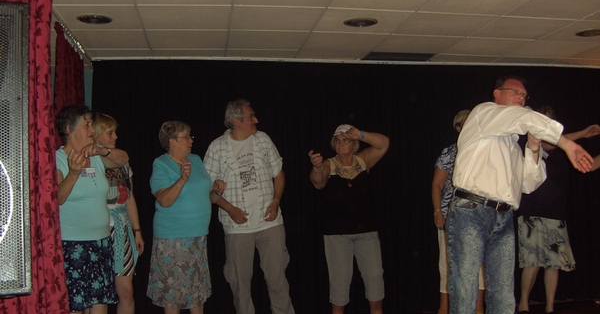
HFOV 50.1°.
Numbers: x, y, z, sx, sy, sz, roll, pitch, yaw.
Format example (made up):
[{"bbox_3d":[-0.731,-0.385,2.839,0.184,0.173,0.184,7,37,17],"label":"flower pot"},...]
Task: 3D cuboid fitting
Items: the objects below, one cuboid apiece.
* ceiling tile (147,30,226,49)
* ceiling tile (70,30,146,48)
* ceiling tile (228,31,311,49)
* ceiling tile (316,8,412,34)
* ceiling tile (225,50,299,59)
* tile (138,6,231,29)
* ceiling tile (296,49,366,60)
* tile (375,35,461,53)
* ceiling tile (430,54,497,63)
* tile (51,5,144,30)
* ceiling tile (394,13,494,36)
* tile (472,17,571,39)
[{"bbox_3d":[-0.849,-0.890,4.850,0.600,0.025,0.600,0,-4,-8],"label":"ceiling tile"},{"bbox_3d":[-1.427,-0.882,4.780,0.600,0.025,0.600,0,-4,-9],"label":"ceiling tile"},{"bbox_3d":[-0.257,-0.899,4.937,0.600,0.025,0.600,0,-4,-8],"label":"ceiling tile"},{"bbox_3d":[0.428,-0.945,4.446,0.600,0.025,0.600,0,-4,-9],"label":"ceiling tile"},{"bbox_3d":[-0.343,-0.865,5.542,0.600,0.025,0.600,0,-4,-9],"label":"ceiling tile"},{"bbox_3d":[-0.759,-0.933,4.271,0.600,0.025,0.600,0,-4,-9],"label":"tile"},{"bbox_3d":[0.275,-0.871,5.411,0.600,0.025,0.270,0,-4,-8],"label":"ceiling tile"},{"bbox_3d":[0.933,-0.908,5.128,0.600,0.025,0.600,0,-4,-9],"label":"tile"},{"bbox_3d":[1.432,-0.870,5.810,0.600,0.025,0.600,0,-4,-9],"label":"ceiling tile"},{"bbox_3d":[-1.337,-0.912,4.178,0.600,0.025,0.600,0,-4,-8],"label":"tile"},{"bbox_3d":[1.014,-0.939,4.524,0.600,0.025,0.600,0,-4,-8],"label":"ceiling tile"},{"bbox_3d":[1.574,-0.927,4.586,0.600,0.025,0.600,0,-4,-8],"label":"tile"}]

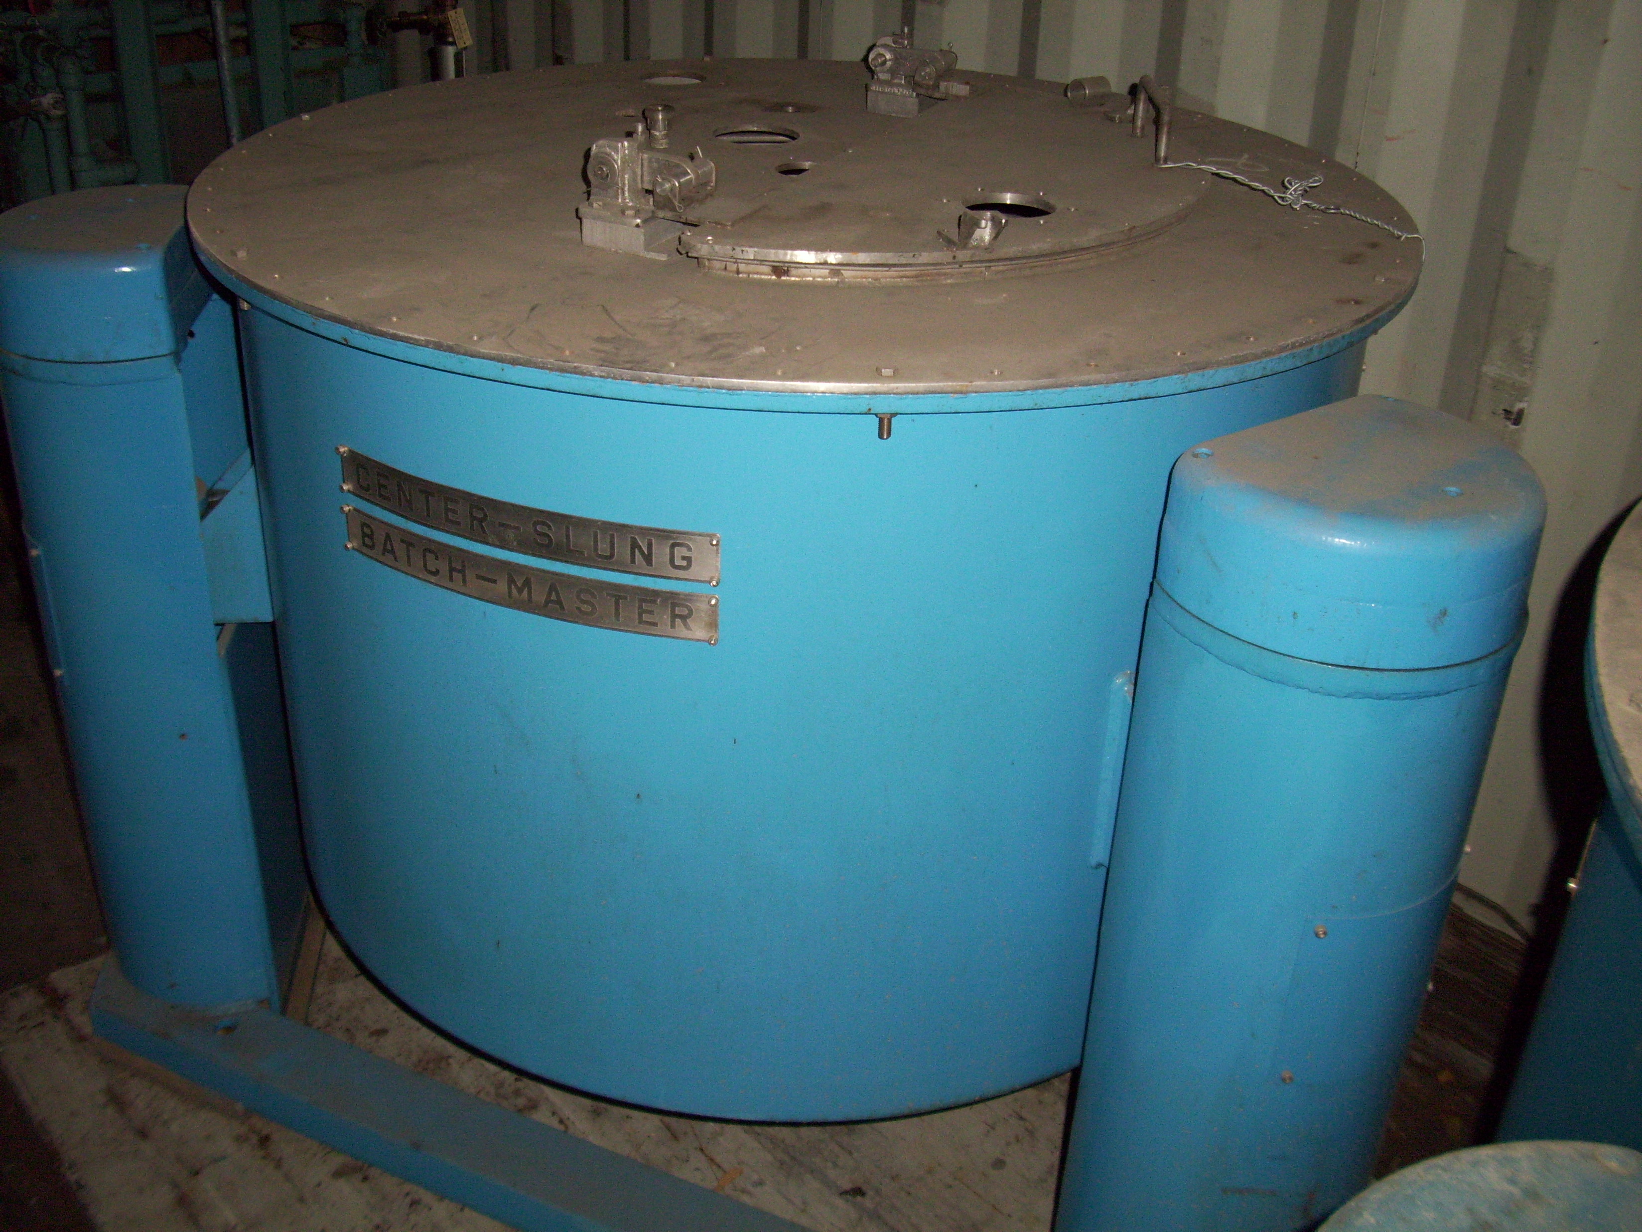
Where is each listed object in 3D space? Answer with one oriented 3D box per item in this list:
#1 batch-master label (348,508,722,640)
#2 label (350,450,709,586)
[{"bbox_3d":[-0.261,-0.031,1.361,0.376,0.044,0.031,14,31,19],"label":"batch-master label"},{"bbox_3d":[-0.259,-0.080,1.333,0.376,0.044,0.031,14,31,19],"label":"label"}]

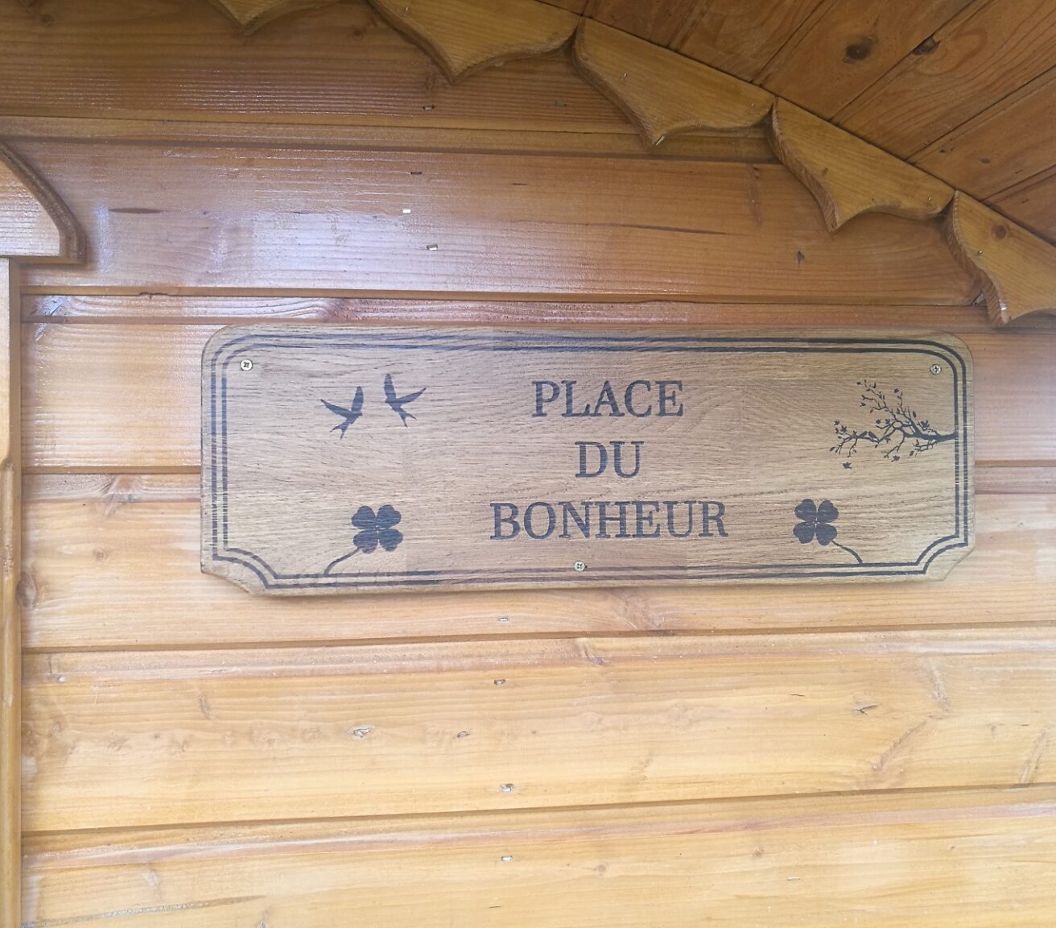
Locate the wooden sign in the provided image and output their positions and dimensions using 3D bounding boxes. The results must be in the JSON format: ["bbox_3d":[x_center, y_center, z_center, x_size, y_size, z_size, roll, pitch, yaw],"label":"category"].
[{"bbox_3d":[0.056,-0.004,0.724,0.580,0.194,0.018,0,-1,-6],"label":"wooden sign"}]

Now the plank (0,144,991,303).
[{"bbox_3d":[-0.004,-0.179,0.741,0.738,0.110,0.020,0,-1,-6],"label":"plank"}]

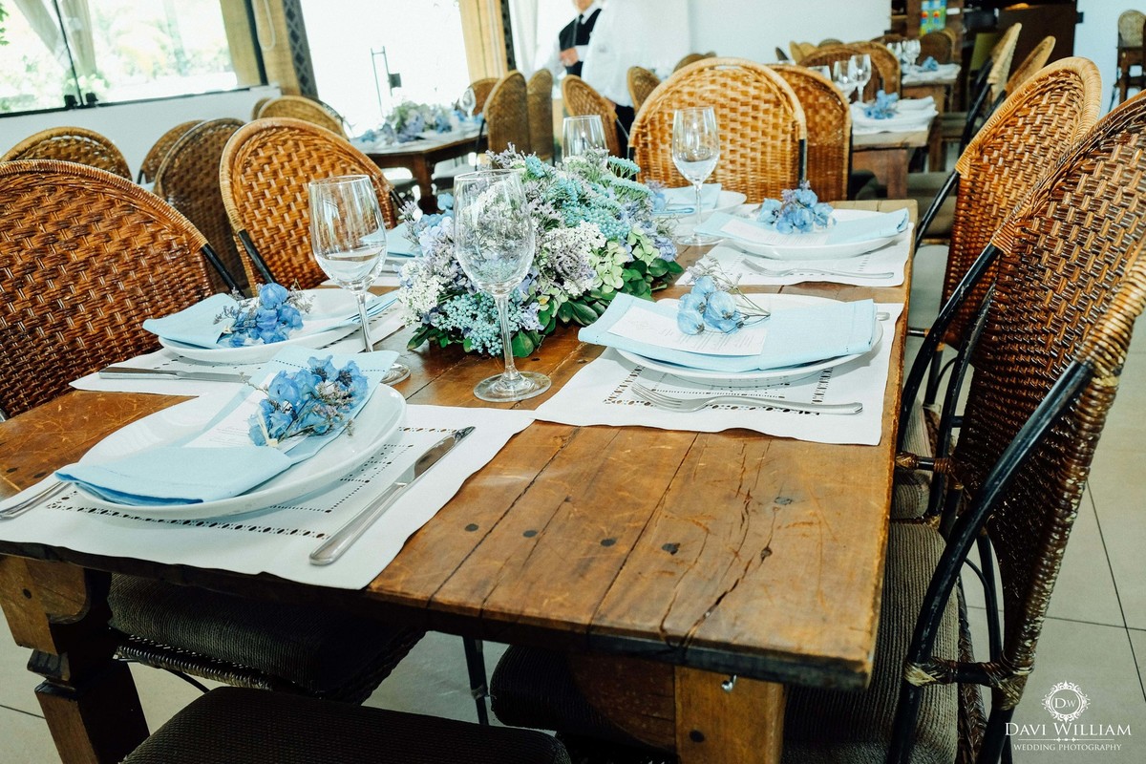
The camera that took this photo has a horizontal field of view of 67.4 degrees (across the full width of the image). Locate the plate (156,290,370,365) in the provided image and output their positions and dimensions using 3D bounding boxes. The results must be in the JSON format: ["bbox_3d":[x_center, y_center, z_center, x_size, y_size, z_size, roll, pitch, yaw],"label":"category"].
[{"bbox_3d":[-0.394,-0.075,1.131,0.268,0.032,0.268,-4,21,2],"label":"plate"}]

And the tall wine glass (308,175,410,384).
[{"bbox_3d":[-0.239,-0.111,0.944,0.081,0.217,0.081,2,22,22],"label":"tall wine glass"}]

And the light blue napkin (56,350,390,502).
[{"bbox_3d":[-0.299,0.028,0.814,0.180,0.035,0.315,2,22,18],"label":"light blue napkin"}]

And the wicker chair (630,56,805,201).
[{"bbox_3d":[0.274,-0.188,1.967,0.460,1.000,0.570,5,23,27],"label":"wicker chair"}]

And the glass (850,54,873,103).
[{"bbox_3d":[1.082,-1.121,3.236,0.078,0.205,0.078,3,22,22],"label":"glass"}]

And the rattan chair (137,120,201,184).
[{"bbox_3d":[-1.423,-0.418,3.084,0.500,1.000,0.560,8,24,29],"label":"rattan chair"}]

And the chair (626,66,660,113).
[{"bbox_3d":[0.560,-0.855,3.747,0.580,1.030,0.440,4,23,27],"label":"chair"}]

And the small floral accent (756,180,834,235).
[{"bbox_3d":[0.361,-0.280,1.389,0.115,0.065,0.095,4,23,21],"label":"small floral accent"}]

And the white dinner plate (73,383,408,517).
[{"bbox_3d":[-0.278,0.055,0.773,0.268,0.032,0.268,-4,21,2],"label":"white dinner plate"}]

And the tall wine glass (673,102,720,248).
[{"bbox_3d":[0.210,-0.350,1.458,0.081,0.217,0.081,2,22,22],"label":"tall wine glass"}]

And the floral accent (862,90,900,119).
[{"bbox_3d":[0.975,-0.875,2.720,0.120,0.070,0.100,3,22,22],"label":"floral accent"}]

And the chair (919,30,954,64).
[{"bbox_3d":[2.831,-2.251,6.800,0.500,1.000,0.560,4,23,21],"label":"chair"}]

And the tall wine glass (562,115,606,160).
[{"bbox_3d":[0.029,-0.373,1.576,0.081,0.217,0.081,2,22,22],"label":"tall wine glass"}]

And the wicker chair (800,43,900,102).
[{"bbox_3d":[1.284,-1.106,4.170,0.460,1.000,0.560,3,22,22],"label":"wicker chair"}]

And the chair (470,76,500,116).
[{"bbox_3d":[-0.546,-1.348,5.396,0.440,1.030,0.580,1,21,19],"label":"chair"}]

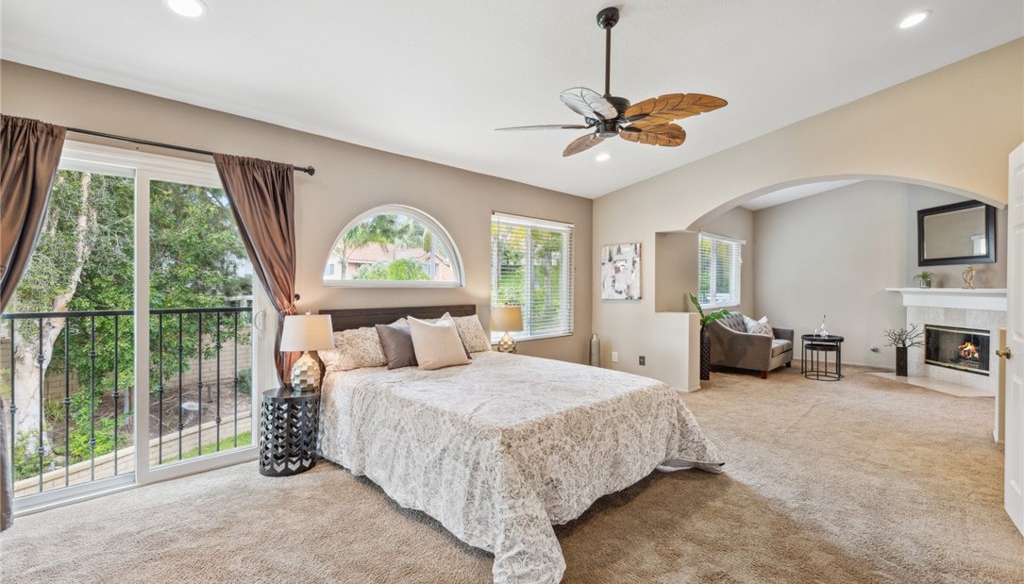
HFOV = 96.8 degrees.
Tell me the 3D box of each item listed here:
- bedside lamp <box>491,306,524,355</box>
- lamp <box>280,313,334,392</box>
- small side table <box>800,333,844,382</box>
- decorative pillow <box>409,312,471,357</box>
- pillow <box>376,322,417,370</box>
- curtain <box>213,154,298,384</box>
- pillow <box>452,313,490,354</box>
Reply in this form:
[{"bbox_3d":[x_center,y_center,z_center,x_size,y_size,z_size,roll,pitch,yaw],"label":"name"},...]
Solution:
[{"bbox_3d":[-0.054,0.418,4.844,0.360,0.565,0.360,0,1,0],"label":"bedside lamp"},{"bbox_3d":[-1.506,0.430,3.339,0.360,0.565,0.360,0,1,-45],"label":"lamp"},{"bbox_3d":[4.448,0.947,6.539,0.600,0.545,0.530,0,1,-45],"label":"small side table"},{"bbox_3d":[-0.622,0.401,3.888,0.480,0.470,0.160,0,-30,-45],"label":"decorative pillow"},{"bbox_3d":[-0.869,0.425,3.867,0.460,0.450,0.160,0,-34,-45],"label":"pillow"},{"bbox_3d":[-1.846,0.139,3.315,0.580,2.200,0.160,0,1,-45],"label":"curtain"},{"bbox_3d":[-0.500,0.430,4.446,0.630,0.450,0.170,0,-26,-45],"label":"pillow"}]

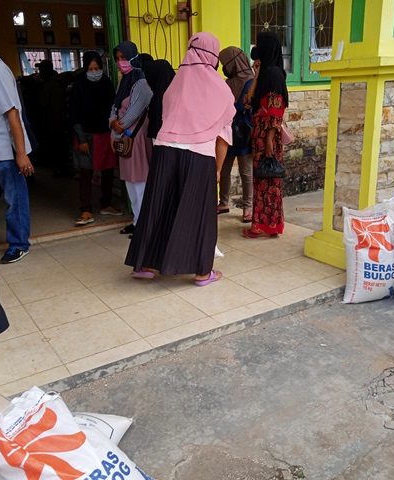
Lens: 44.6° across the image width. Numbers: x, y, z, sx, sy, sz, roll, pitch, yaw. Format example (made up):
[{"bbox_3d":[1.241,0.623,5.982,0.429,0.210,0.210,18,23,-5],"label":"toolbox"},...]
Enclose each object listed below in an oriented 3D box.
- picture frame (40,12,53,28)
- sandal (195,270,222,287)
[{"bbox_3d":[-3.169,-4.617,10.121,0.255,0.280,0.040,-13,20,-30],"label":"picture frame"},{"bbox_3d":[0.081,0.226,3.114,0.090,0.065,0.235,14,23,42],"label":"sandal"}]

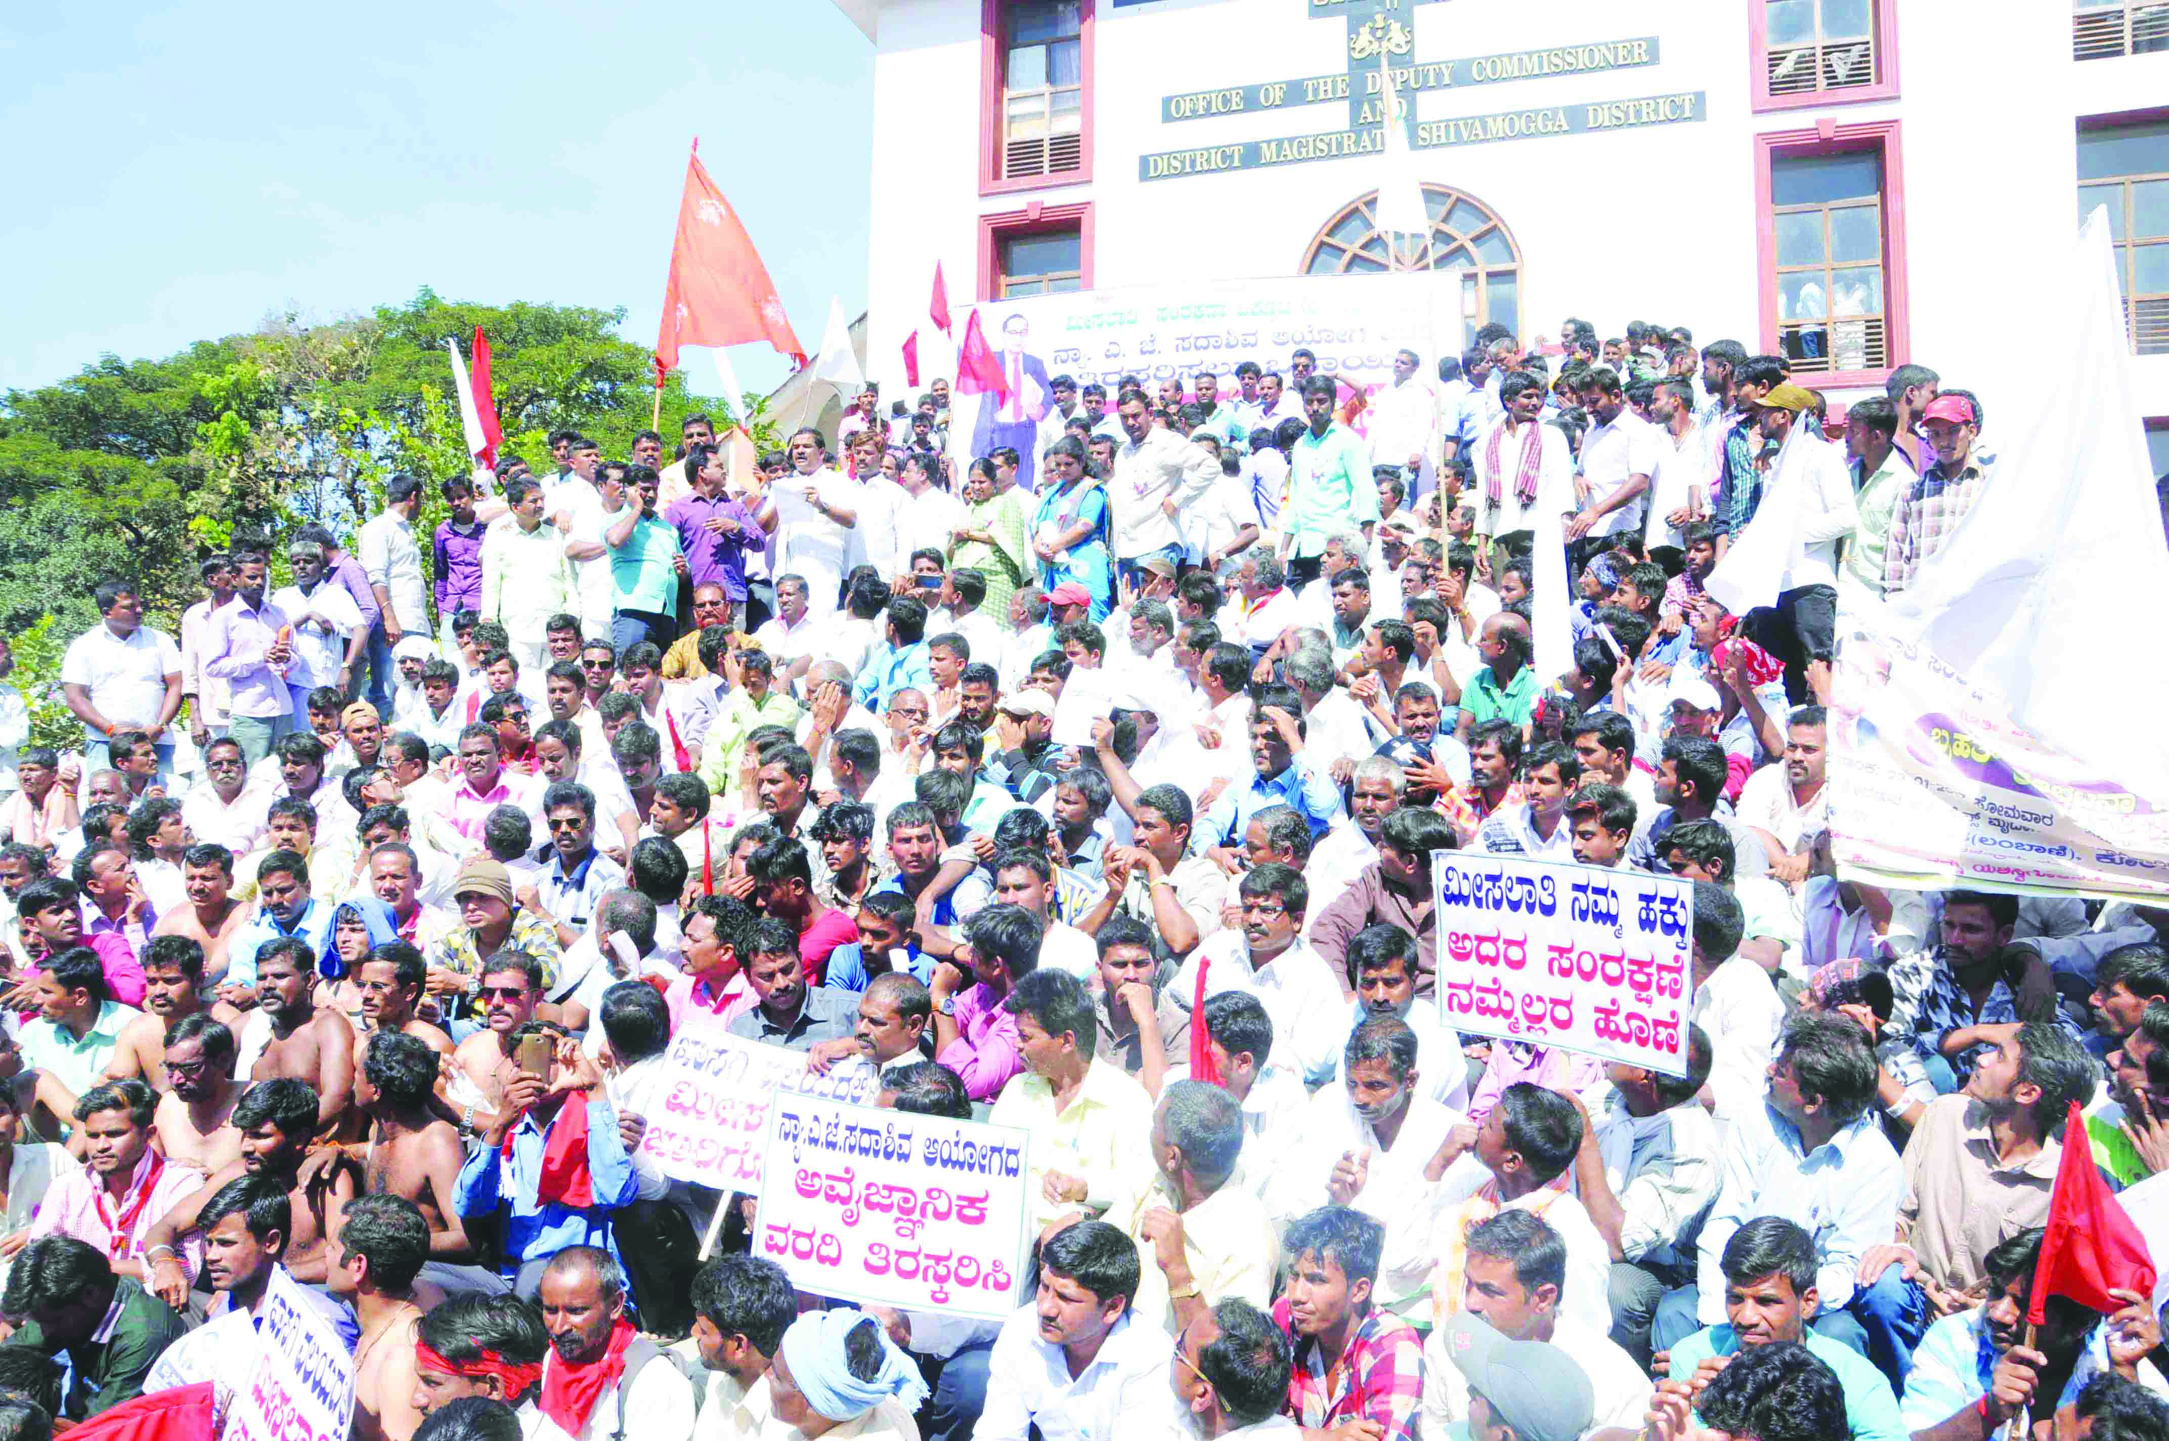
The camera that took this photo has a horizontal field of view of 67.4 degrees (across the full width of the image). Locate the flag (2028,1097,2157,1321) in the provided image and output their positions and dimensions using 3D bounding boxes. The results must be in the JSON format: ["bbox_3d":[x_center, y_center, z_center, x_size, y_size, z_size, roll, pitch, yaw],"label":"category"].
[{"bbox_3d":[1.705,0.832,2.750,0.200,0.365,0.100,-2,-6,27],"label":"flag"}]

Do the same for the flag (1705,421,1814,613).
[{"bbox_3d":[2.461,-0.742,5.950,0.410,0.720,0.250,-1,-6,18],"label":"flag"}]

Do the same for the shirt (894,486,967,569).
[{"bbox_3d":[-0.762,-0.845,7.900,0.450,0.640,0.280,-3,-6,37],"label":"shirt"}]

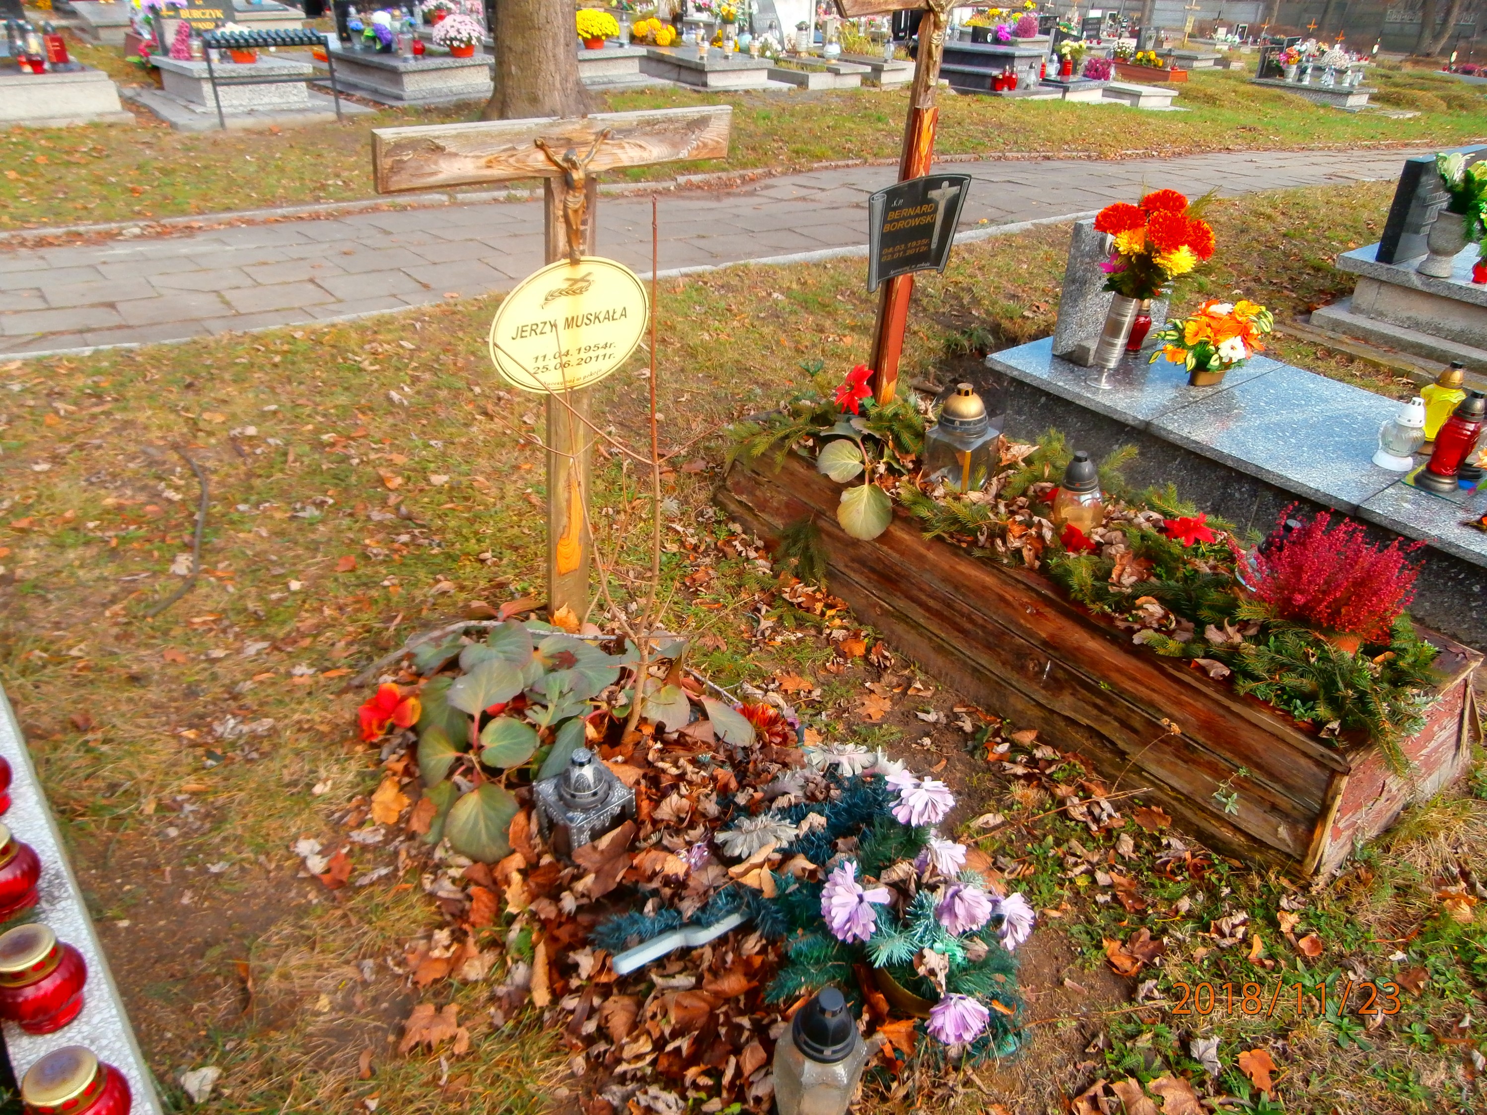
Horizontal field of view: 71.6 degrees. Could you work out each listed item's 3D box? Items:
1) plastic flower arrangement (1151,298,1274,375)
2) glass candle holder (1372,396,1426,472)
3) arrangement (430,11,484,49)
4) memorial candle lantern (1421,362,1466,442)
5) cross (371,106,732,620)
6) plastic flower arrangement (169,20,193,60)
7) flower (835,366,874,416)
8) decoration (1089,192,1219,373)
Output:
[{"bbox_3d":[1.527,-0.705,3.325,0.390,0.250,0.330,-21,39,-34],"label":"plastic flower arrangement"},{"bbox_3d":[1.845,-0.351,2.871,0.120,0.195,0.120,-21,39,-34],"label":"glass candle holder"},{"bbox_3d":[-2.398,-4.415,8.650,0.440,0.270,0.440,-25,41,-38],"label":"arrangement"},{"bbox_3d":[2.017,-0.426,2.956,0.120,0.250,0.120,-21,39,-34],"label":"memorial candle lantern"},{"bbox_3d":[-0.350,-0.318,2.155,0.750,1.120,0.080,-23,42,-37],"label":"cross"},{"bbox_3d":[-4.162,-3.835,7.640,0.170,0.280,0.150,-25,41,-38],"label":"plastic flower arrangement"},{"bbox_3d":[0.295,-0.451,2.770,0.120,0.140,0.080,4,31,0],"label":"flower"},{"bbox_3d":[1.228,-0.809,3.164,0.360,0.600,0.340,-21,39,-34],"label":"decoration"}]

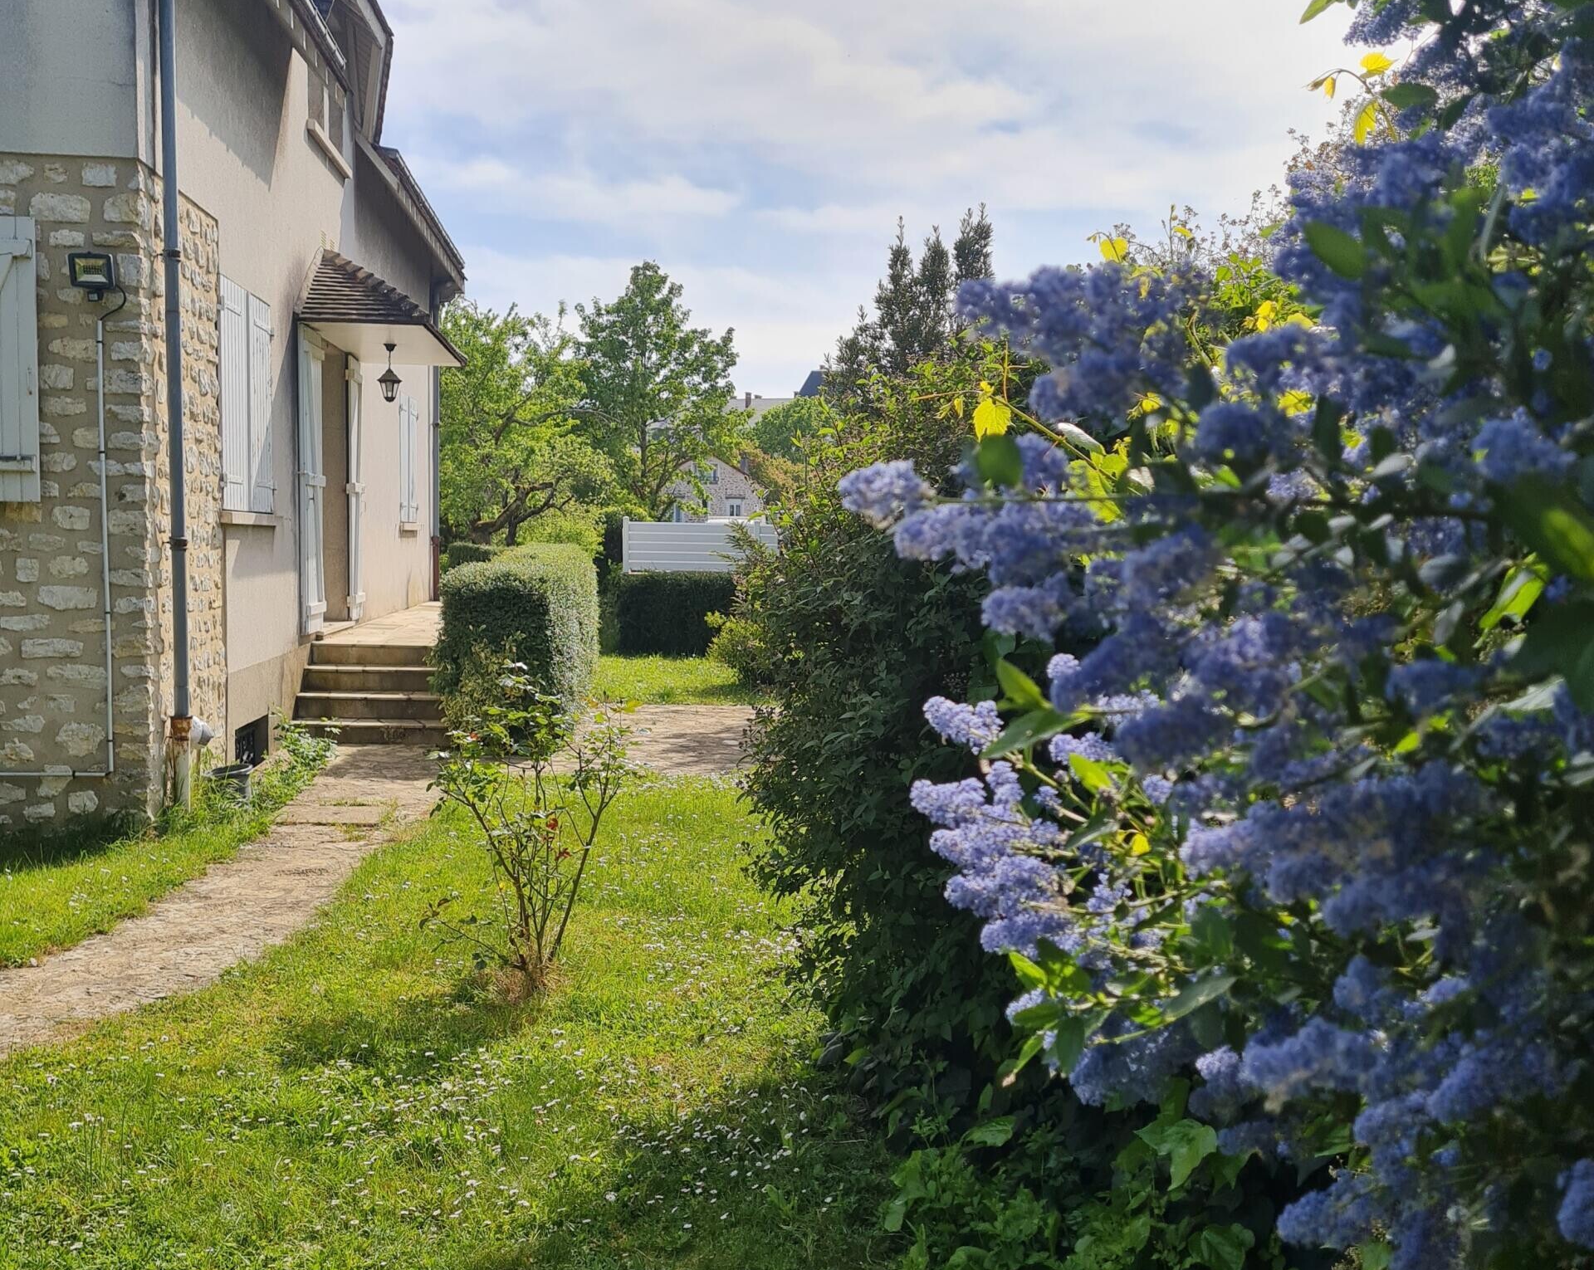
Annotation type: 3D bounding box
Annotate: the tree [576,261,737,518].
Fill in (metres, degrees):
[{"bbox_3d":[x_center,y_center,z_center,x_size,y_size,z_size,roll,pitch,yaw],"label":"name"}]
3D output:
[{"bbox_3d":[-2.609,-3.518,28.843,3.200,6.600,3.200,0,3,0],"label":"tree"}]

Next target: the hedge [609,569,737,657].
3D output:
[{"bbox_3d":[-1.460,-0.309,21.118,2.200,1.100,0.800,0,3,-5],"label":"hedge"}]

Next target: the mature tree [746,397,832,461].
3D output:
[{"bbox_3d":[0.030,-5.419,57.782,4.500,7.000,4.500,0,3,0],"label":"mature tree"}]

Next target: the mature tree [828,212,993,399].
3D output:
[{"bbox_3d":[1.621,-2.779,21.374,2.500,6.000,2.500,0,3,0],"label":"mature tree"}]

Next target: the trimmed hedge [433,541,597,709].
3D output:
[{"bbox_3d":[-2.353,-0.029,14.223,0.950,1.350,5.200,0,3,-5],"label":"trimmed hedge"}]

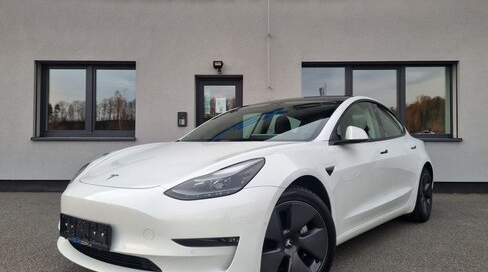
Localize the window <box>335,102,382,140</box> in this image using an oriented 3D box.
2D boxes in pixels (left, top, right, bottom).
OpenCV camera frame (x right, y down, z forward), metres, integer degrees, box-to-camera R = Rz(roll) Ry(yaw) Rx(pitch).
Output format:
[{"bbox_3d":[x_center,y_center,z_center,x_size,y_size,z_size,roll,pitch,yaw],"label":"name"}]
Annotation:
[{"bbox_3d":[0.951,-0.151,3.079,0.100,0.390,1.120,-20,-14,37],"label":"window"}]

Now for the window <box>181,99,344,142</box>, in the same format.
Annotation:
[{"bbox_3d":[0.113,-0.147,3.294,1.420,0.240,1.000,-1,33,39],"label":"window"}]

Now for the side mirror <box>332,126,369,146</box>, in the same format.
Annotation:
[{"bbox_3d":[0.756,-0.002,2.575,0.220,0.135,0.200,-1,-2,39],"label":"side mirror"}]

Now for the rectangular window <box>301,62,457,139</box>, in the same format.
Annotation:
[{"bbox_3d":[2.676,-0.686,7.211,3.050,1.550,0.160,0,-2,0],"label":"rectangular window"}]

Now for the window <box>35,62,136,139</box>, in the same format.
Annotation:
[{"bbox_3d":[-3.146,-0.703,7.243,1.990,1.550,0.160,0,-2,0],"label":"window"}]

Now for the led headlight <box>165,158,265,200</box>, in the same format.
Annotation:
[{"bbox_3d":[-0.116,0.222,1.898,0.350,0.210,0.480,-1,-2,39],"label":"led headlight"}]

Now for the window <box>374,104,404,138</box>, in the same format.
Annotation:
[{"bbox_3d":[1.460,-0.135,3.709,0.100,0.380,0.850,-20,-14,37],"label":"window"}]

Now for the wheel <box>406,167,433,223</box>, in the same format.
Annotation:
[{"bbox_3d":[2.064,0.697,4.408,0.235,0.665,0.665,-1,-2,39],"label":"wheel"}]

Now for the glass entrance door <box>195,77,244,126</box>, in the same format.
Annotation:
[{"bbox_3d":[-0.499,-0.080,7.239,0.947,2.220,0.110,0,-2,0],"label":"glass entrance door"}]

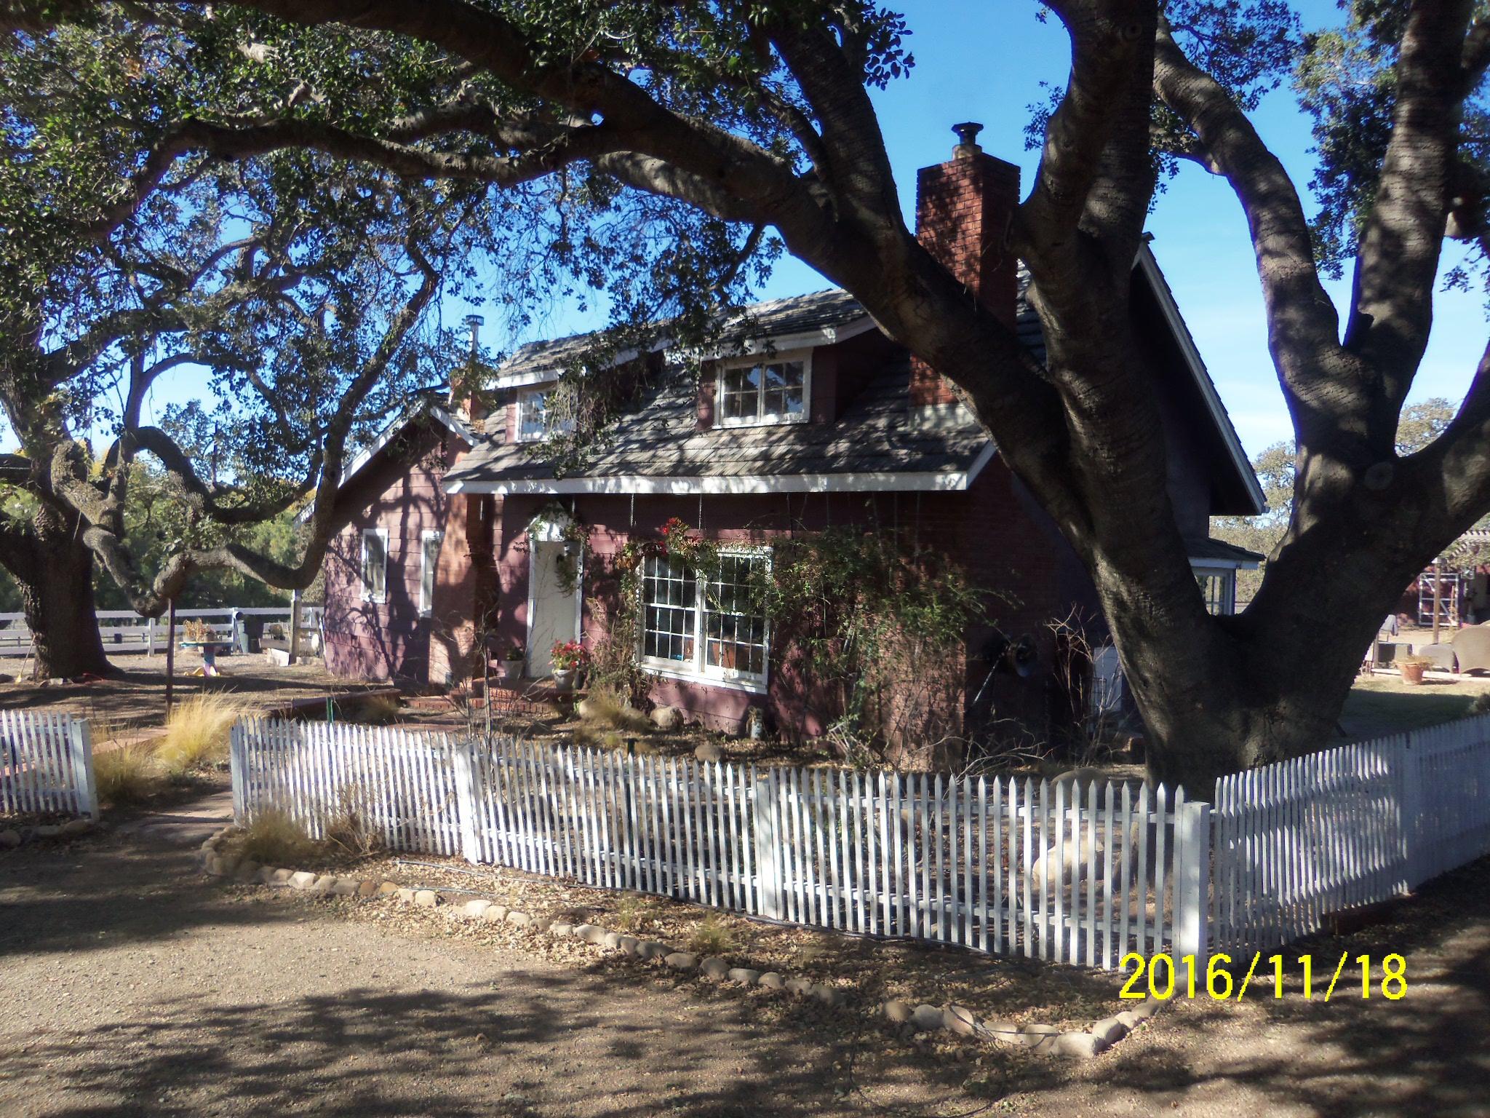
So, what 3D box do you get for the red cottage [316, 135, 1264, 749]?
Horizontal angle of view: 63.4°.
[{"bbox_3d":[-0.969,-1.147,19.805,7.100,6.400,16.600,0,2,-42],"label":"red cottage"}]

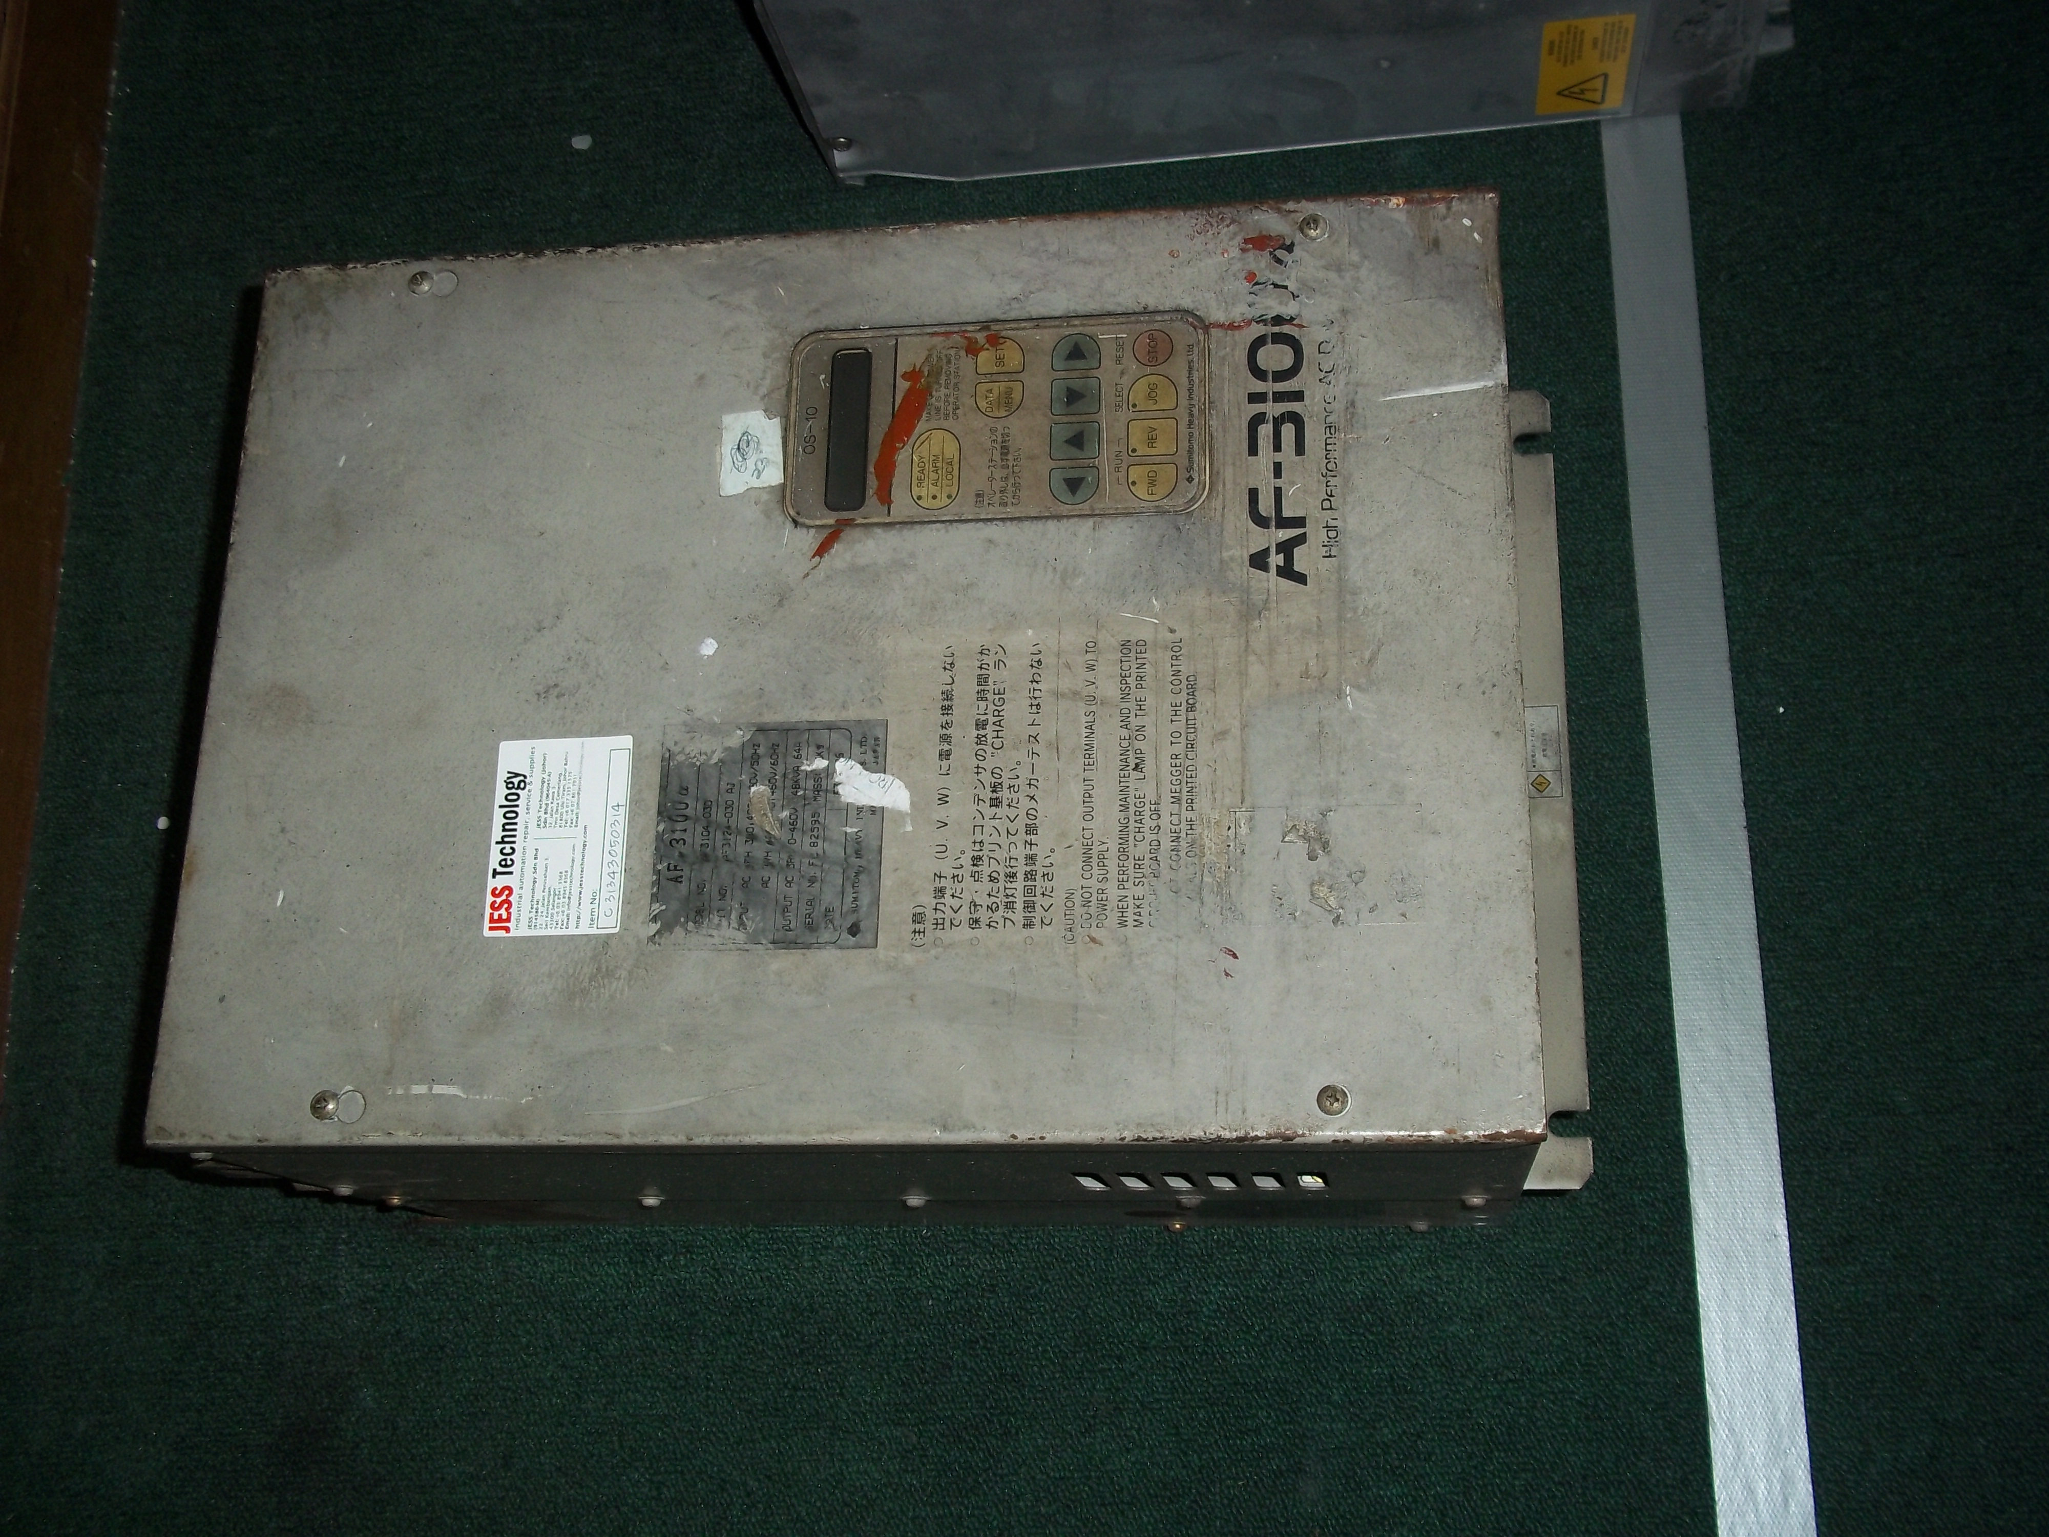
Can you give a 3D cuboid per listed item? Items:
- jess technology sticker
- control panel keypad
[{"bbox_3d":[-0.175,0.025,0.802,0.053,0.002,0.077,-2,72,9],"label":"jess technology sticker"},{"bbox_3d":[-0.011,-0.135,0.828,0.165,0.012,0.088,-2,72,9],"label":"control panel keypad"}]

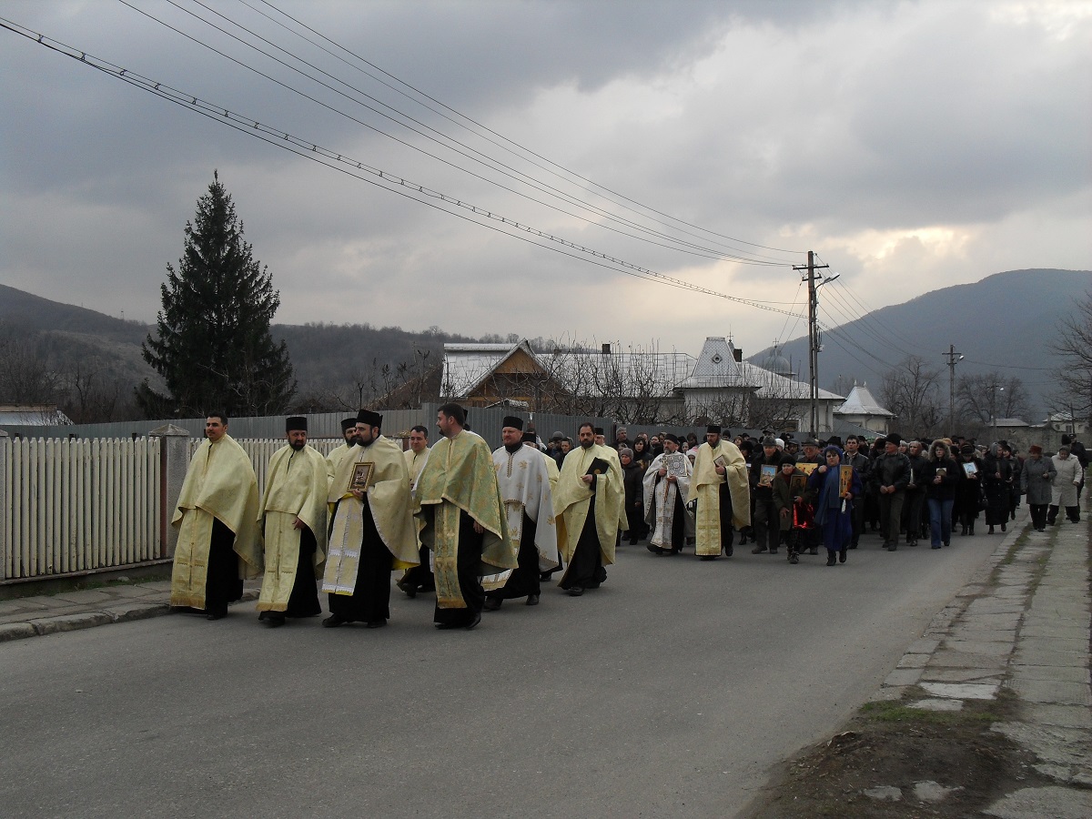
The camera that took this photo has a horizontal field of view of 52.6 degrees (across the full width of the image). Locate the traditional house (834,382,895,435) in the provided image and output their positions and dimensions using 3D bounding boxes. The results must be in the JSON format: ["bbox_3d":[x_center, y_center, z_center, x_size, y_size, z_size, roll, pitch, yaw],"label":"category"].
[{"bbox_3d":[20.000,1.280,70.000,3.800,6.200,5.600,-1,-2,36],"label":"traditional house"}]

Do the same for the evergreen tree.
[{"bbox_3d":[-11.000,-2.400,37.000,5.400,11.000,5.400,1,-2,-16],"label":"evergreen tree"}]

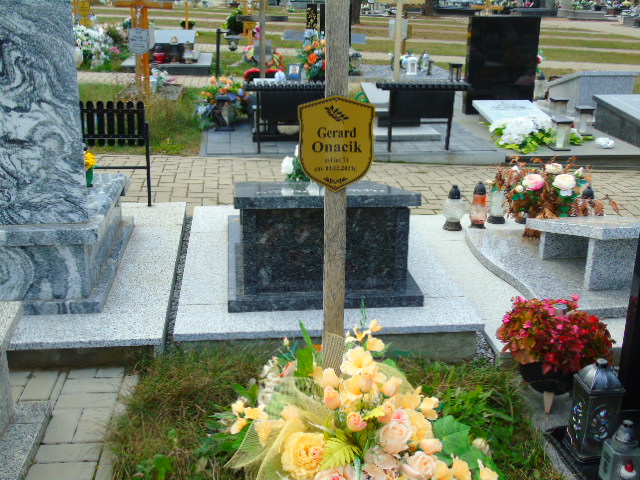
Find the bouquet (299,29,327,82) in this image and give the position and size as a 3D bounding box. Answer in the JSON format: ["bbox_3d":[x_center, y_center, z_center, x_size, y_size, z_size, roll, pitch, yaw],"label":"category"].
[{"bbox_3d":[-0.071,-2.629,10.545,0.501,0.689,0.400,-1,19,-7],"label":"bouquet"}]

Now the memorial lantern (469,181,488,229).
[{"bbox_3d":[0.952,-0.213,4.411,0.110,0.274,0.110,-1,19,-7],"label":"memorial lantern"}]

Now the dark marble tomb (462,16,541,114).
[{"bbox_3d":[1.942,-1.855,7.915,0.747,1.003,0.090,-1,19,-7],"label":"dark marble tomb"}]

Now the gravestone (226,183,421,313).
[{"bbox_3d":[-0.025,-0.123,3.458,0.805,0.469,1.103,-1,20,-6],"label":"gravestone"}]

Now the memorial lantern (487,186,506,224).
[{"bbox_3d":[1.086,-0.234,4.513,0.110,0.253,0.110,-1,19,-7],"label":"memorial lantern"}]

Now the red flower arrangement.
[{"bbox_3d":[0.817,0.361,2.567,0.405,0.310,0.365,-1,19,-7],"label":"red flower arrangement"}]

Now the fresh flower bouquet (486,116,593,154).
[{"bbox_3d":[1.950,-0.945,6.438,0.890,0.250,0.520,-1,19,-7],"label":"fresh flower bouquet"}]

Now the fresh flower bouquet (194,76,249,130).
[{"bbox_3d":[-0.873,-1.226,6.634,0.491,0.467,0.377,-1,20,-6],"label":"fresh flower bouquet"}]

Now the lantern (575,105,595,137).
[{"bbox_3d":[2.455,-1.110,6.851,0.129,0.263,0.129,-1,20,-6],"label":"lantern"}]

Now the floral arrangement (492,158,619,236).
[{"bbox_3d":[1.300,-0.249,4.125,0.675,0.427,0.427,-1,20,-6],"label":"floral arrangement"}]

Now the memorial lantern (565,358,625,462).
[{"bbox_3d":[0.857,0.514,2.298,0.112,0.320,0.112,-1,20,-6],"label":"memorial lantern"}]

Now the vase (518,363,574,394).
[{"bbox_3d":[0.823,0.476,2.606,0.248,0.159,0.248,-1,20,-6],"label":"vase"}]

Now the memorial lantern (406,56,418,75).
[{"bbox_3d":[1.264,-2.395,10.161,0.139,0.238,0.139,-1,20,-6],"label":"memorial lantern"}]

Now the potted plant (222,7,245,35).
[{"bbox_3d":[-2.159,-5.478,18.456,0.540,0.700,0.520,-1,19,-7],"label":"potted plant"}]

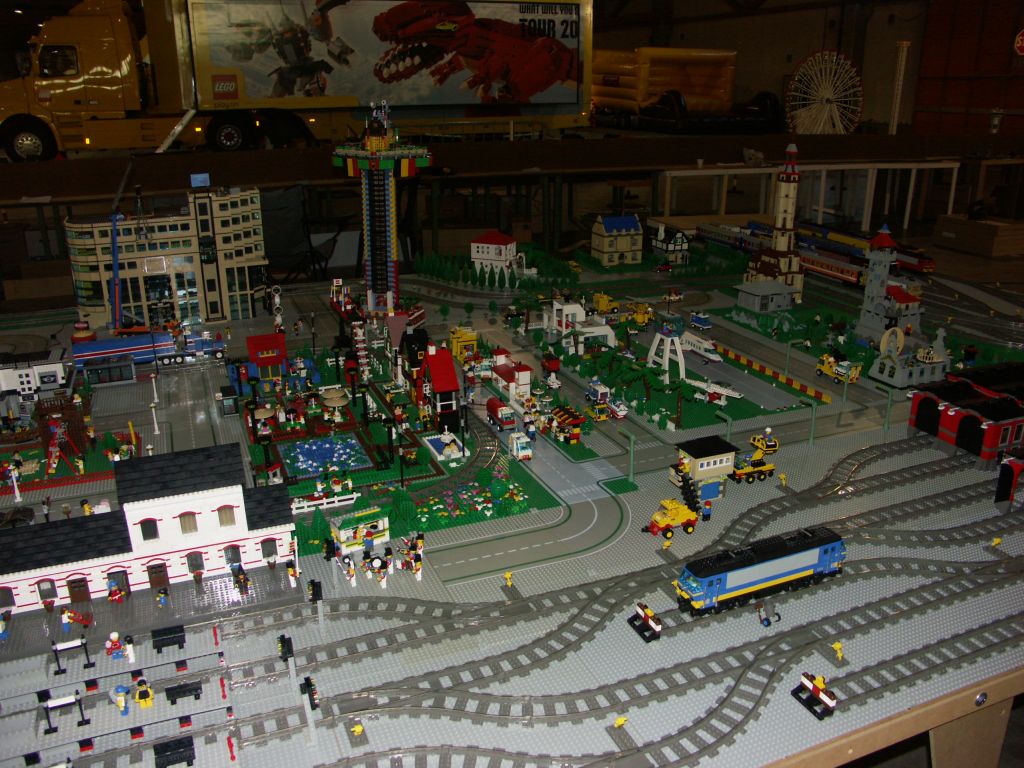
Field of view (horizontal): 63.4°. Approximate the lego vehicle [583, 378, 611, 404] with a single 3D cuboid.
[{"bbox_3d":[0.241,0.023,2.332,0.038,0.055,0.074,-8,20,-21],"label":"lego vehicle"}]

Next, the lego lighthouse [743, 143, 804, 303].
[{"bbox_3d":[1.105,-0.659,3.397,0.168,0.650,0.168,-13,22,-31],"label":"lego lighthouse"}]

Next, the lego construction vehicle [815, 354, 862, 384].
[{"bbox_3d":[0.974,-0.039,2.492,0.050,0.056,0.126,-8,20,-21],"label":"lego construction vehicle"}]

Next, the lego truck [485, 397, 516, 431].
[{"bbox_3d":[-0.032,0.080,2.180,0.044,0.053,0.106,-8,20,-21],"label":"lego truck"}]

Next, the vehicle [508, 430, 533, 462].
[{"bbox_3d":[0.019,0.147,1.987,0.034,0.050,0.070,-8,20,-21],"label":"vehicle"}]

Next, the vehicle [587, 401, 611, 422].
[{"bbox_3d":[0.228,0.069,2.226,0.035,0.038,0.074,-8,20,-21],"label":"vehicle"}]

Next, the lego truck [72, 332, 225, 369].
[{"bbox_3d":[-1.191,-0.106,2.720,0.488,0.088,0.060,-8,21,-21],"label":"lego truck"}]

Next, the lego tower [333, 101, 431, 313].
[{"bbox_3d":[-0.529,-0.713,3.349,0.352,0.810,0.352,-8,20,-21],"label":"lego tower"}]

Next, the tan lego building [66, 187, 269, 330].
[{"bbox_3d":[-1.345,-0.504,3.267,0.720,0.500,0.264,-8,20,-21],"label":"tan lego building"}]

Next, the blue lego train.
[{"bbox_3d":[0.429,0.316,1.401,0.322,0.082,0.050,-8,20,-21],"label":"blue lego train"}]

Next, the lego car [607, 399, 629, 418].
[{"bbox_3d":[0.279,0.066,2.239,0.038,0.034,0.078,-6,20,-16],"label":"lego car"}]

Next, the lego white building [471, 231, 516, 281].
[{"bbox_3d":[-0.087,-0.568,3.761,0.180,0.250,0.112,8,21,24],"label":"lego white building"}]

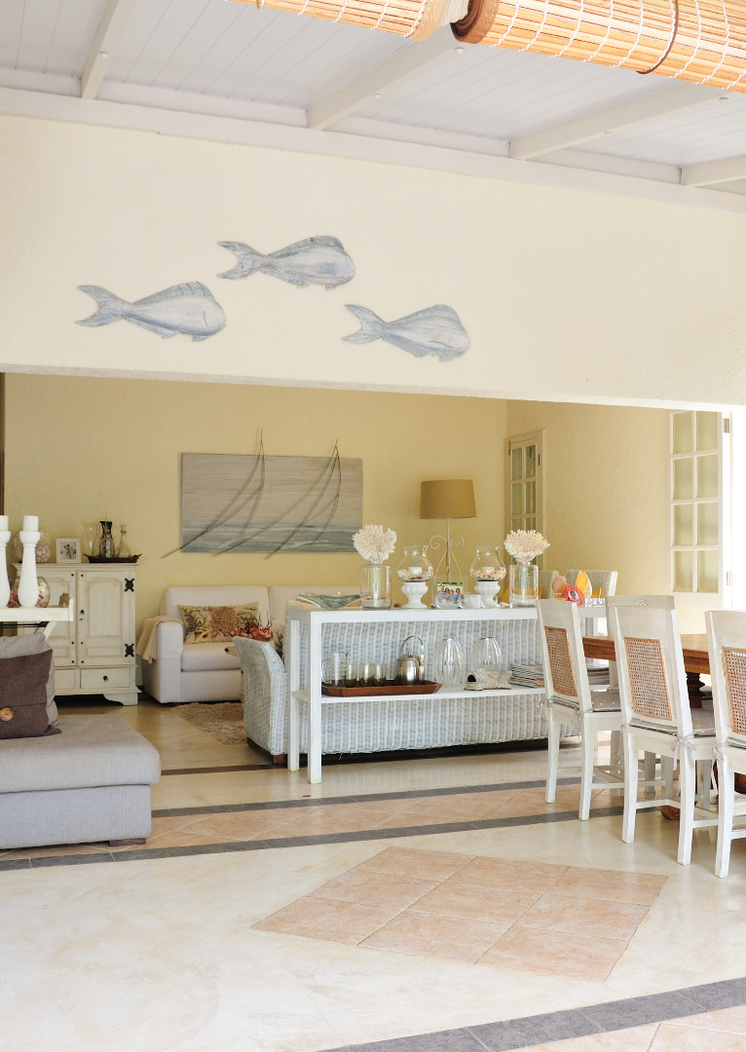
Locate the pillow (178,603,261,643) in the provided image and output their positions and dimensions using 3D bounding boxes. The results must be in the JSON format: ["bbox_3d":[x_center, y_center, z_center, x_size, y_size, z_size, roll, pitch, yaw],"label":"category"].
[{"bbox_3d":[-1.376,0.873,9.421,0.660,0.380,0.140,1,-24,-20],"label":"pillow"}]

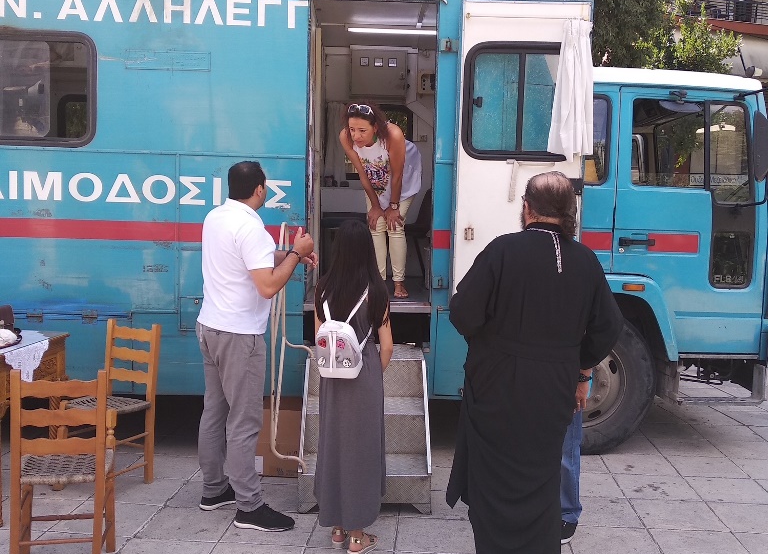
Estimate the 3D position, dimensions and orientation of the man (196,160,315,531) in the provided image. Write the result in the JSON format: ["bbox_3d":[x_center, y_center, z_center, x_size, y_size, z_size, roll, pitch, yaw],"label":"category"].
[{"bbox_3d":[-0.655,0.311,3.748,0.520,1.750,0.480,-2,5,-33],"label":"man"}]

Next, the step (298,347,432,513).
[{"bbox_3d":[-0.104,0.810,4.279,0.670,0.690,0.900,1,5,-2],"label":"step"}]

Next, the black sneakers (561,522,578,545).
[{"bbox_3d":[0.755,1.174,3.545,0.110,0.110,0.290,5,6,44],"label":"black sneakers"}]

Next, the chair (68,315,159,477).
[{"bbox_3d":[-1.507,0.699,4.172,0.410,0.880,0.410,4,5,30],"label":"chair"}]

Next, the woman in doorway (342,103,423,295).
[{"bbox_3d":[-0.011,-0.503,5.086,0.440,1.280,0.520,3,5,28],"label":"woman in doorway"}]

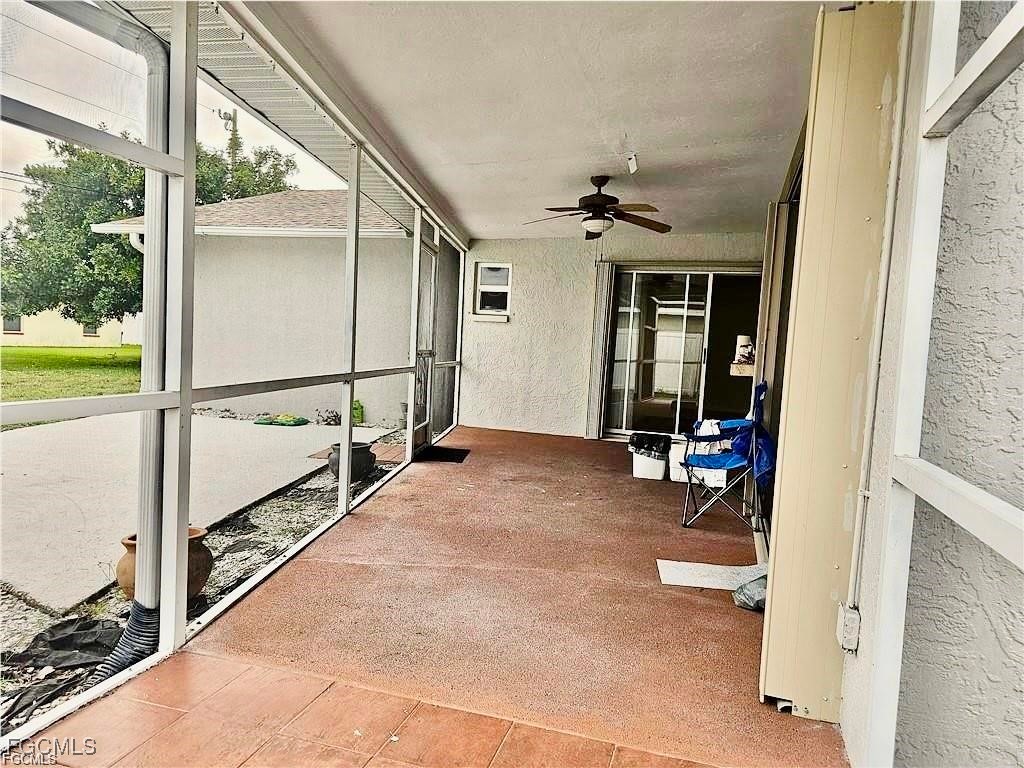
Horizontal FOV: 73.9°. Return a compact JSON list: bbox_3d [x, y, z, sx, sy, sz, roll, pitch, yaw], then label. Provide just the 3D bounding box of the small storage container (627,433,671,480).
[{"bbox_3d":[1.243,0.648,6.188,0.380,0.410,0.310,4,4,18],"label":"small storage container"}]

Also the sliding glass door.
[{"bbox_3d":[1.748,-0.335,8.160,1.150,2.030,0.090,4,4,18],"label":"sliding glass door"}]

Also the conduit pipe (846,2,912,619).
[{"bbox_3d":[1.085,-0.236,2.005,0.035,1.870,0.035,4,4,18],"label":"conduit pipe"}]

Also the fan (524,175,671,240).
[{"bbox_3d":[0.680,-1.398,5.311,1.240,0.440,1.240,4,4,18],"label":"fan"}]

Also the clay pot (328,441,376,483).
[{"bbox_3d":[-1.364,0.668,5.848,0.405,0.290,0.405,3,4,0],"label":"clay pot"}]

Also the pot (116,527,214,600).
[{"bbox_3d":[-1.612,0.835,3.181,0.445,0.310,0.445,3,4,0],"label":"pot"}]

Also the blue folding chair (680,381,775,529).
[{"bbox_3d":[1.483,0.469,4.660,0.610,1.000,0.730,4,4,18],"label":"blue folding chair"}]

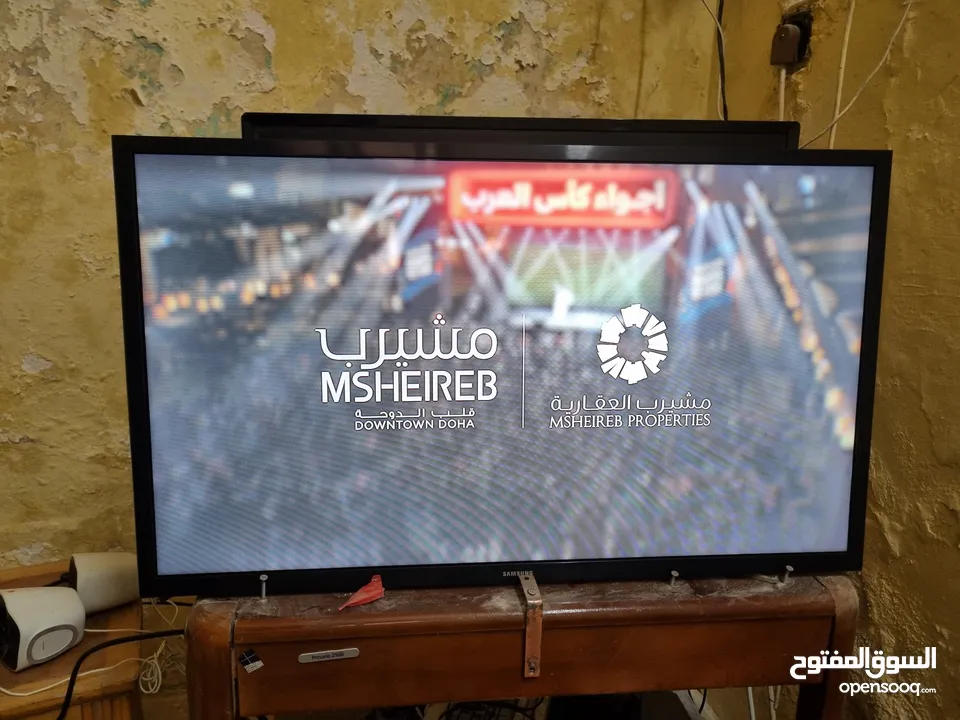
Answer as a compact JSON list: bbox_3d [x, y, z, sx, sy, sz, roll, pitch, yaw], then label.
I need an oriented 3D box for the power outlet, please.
[{"bbox_3d":[0.427,-0.432,0.970,0.020,0.070,0.050,-3,11,-19],"label":"power outlet"}]

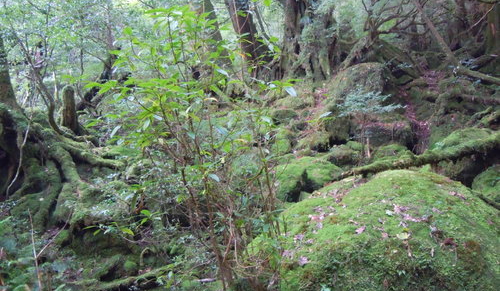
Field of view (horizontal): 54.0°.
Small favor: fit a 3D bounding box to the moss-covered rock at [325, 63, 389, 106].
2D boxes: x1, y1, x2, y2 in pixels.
[{"bbox_3d":[1.843,-1.056,8.500,1.100,0.750,0.900,0,6,0],"label":"moss-covered rock"}]

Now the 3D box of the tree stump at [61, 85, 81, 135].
[{"bbox_3d":[-2.741,-0.550,7.500,0.280,0.760,0.280,0,6,0],"label":"tree stump"}]

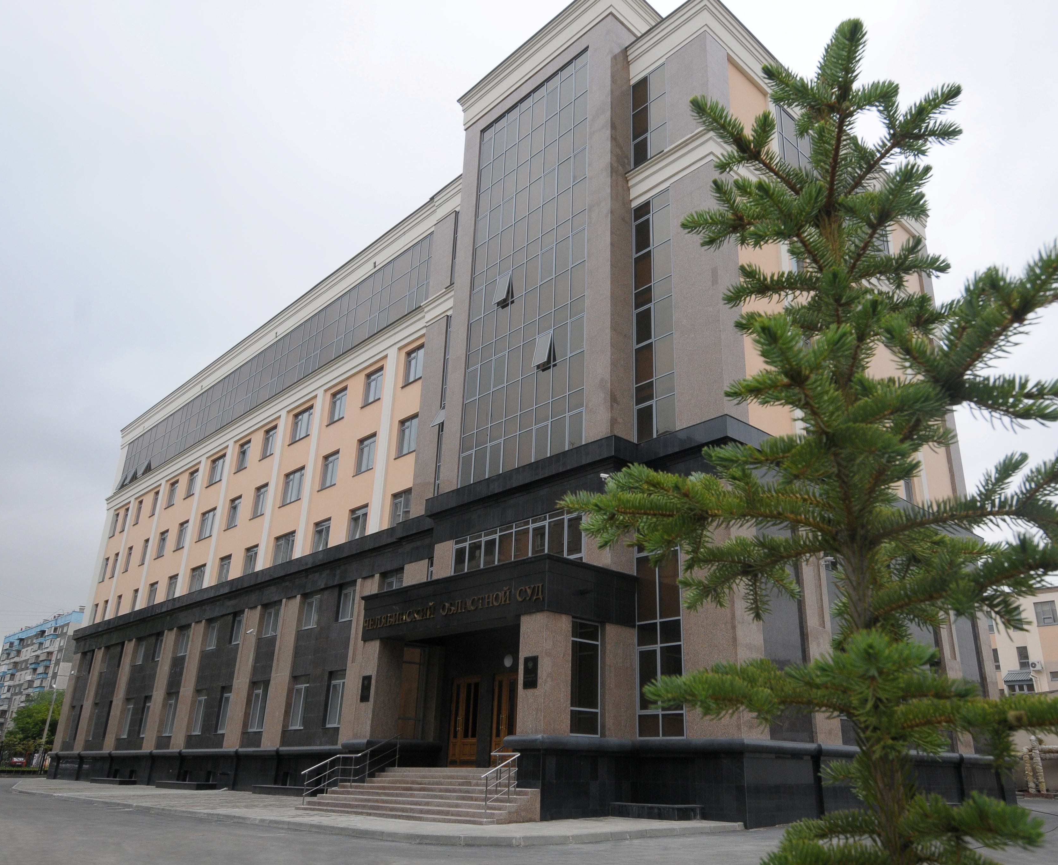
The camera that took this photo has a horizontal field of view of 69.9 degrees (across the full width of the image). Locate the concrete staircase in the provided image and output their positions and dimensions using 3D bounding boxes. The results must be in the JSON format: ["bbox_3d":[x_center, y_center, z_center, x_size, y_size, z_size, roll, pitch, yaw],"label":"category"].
[{"bbox_3d":[-2.727,9.329,19.628,8.150,1.170,2.500,-20,-32,41],"label":"concrete staircase"}]

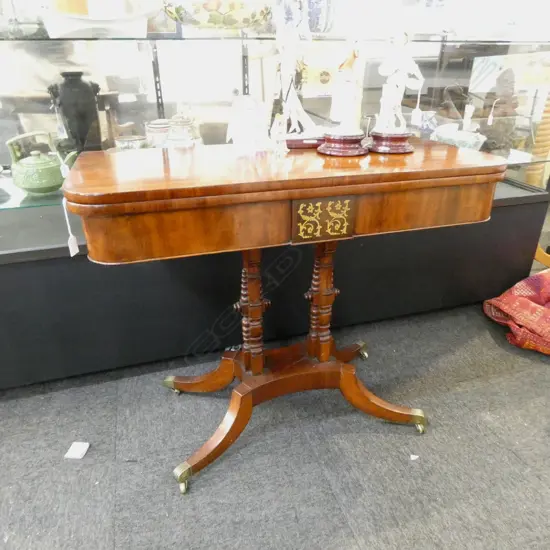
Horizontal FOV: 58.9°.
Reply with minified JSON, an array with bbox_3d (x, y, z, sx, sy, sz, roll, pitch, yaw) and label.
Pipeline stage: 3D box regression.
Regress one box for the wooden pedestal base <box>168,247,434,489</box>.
[{"bbox_3d":[0.035,0.126,1.306,0.683,0.589,0.416,-7,24,-15],"label":"wooden pedestal base"}]

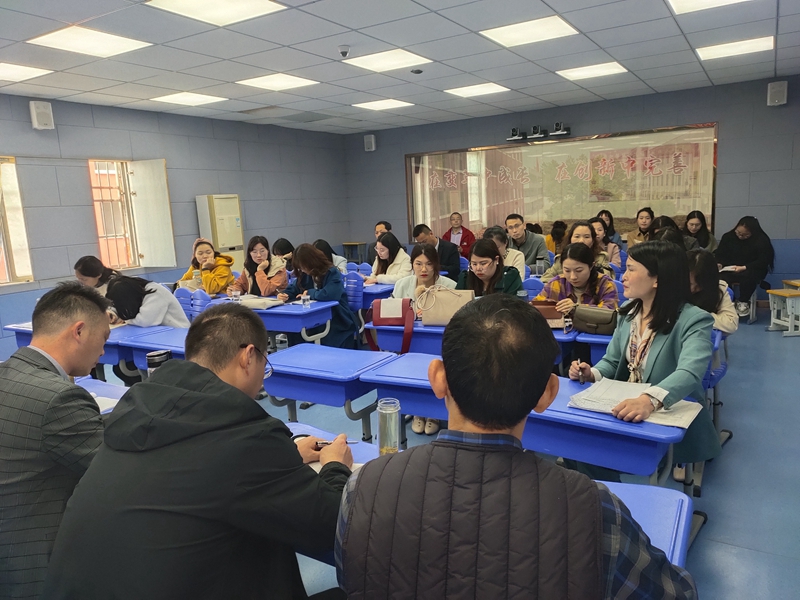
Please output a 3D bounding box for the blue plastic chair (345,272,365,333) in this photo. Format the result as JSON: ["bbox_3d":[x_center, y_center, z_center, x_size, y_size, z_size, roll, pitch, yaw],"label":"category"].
[{"bbox_3d":[-0.538,0.259,4.627,0.400,0.870,0.460,4,13,32],"label":"blue plastic chair"}]

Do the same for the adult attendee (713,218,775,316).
[{"bbox_3d":[3.654,-0.333,5.690,0.700,1.120,0.580,-10,12,-33],"label":"adult attendee"}]

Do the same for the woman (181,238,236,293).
[{"bbox_3d":[-1.667,0.083,4.630,0.500,1.220,0.700,2,11,24],"label":"woman"}]

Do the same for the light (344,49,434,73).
[{"bbox_3d":[-0.098,-1.974,4.352,0.600,0.050,0.600,4,13,32],"label":"light"}]

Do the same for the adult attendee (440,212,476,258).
[{"bbox_3d":[0.817,-0.551,7.381,0.520,1.310,0.720,2,12,24],"label":"adult attendee"}]

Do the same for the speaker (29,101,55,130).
[{"bbox_3d":[-3.350,-1.714,4.943,0.160,0.260,0.180,4,13,31],"label":"speaker"}]

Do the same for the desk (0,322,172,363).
[{"bbox_3d":[-2.148,0.567,3.752,1.250,0.760,0.420,3,13,29],"label":"desk"}]

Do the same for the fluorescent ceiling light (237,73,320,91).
[{"bbox_3d":[-1.128,-2.038,4.941,0.600,0.050,0.600,4,13,32],"label":"fluorescent ceiling light"}]

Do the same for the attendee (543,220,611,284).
[{"bbox_3d":[1.443,0.030,4.319,0.520,1.270,0.720,3,12,28],"label":"attendee"}]

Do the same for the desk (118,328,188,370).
[{"bbox_3d":[-1.366,0.614,3.415,0.600,0.760,0.430,4,13,31],"label":"desk"}]

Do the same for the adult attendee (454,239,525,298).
[{"bbox_3d":[0.597,0.206,3.744,0.520,1.230,0.720,3,13,30],"label":"adult attendee"}]

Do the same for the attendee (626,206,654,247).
[{"bbox_3d":[2.773,-0.408,6.139,0.470,1.272,0.650,4,13,32],"label":"attendee"}]

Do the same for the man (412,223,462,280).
[{"bbox_3d":[0.361,-0.154,5.357,0.520,1.220,0.780,6,13,39],"label":"man"}]

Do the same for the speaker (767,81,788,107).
[{"bbox_3d":[4.142,-2.269,5.840,0.210,0.280,0.180,4,13,32],"label":"speaker"}]

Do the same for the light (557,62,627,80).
[{"bbox_3d":[1.863,-2.226,5.139,0.600,0.050,0.600,4,13,32],"label":"light"}]

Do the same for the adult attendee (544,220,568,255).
[{"bbox_3d":[1.884,-0.378,6.376,0.470,1.140,0.720,4,13,34],"label":"adult attendee"}]

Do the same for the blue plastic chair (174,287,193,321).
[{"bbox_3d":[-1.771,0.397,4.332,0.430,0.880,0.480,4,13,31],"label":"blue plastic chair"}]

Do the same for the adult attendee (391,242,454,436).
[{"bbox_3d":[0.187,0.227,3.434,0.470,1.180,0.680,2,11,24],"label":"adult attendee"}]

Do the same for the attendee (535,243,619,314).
[{"bbox_3d":[1.065,0.272,3.218,0.520,1.228,0.620,1,12,20],"label":"attendee"}]

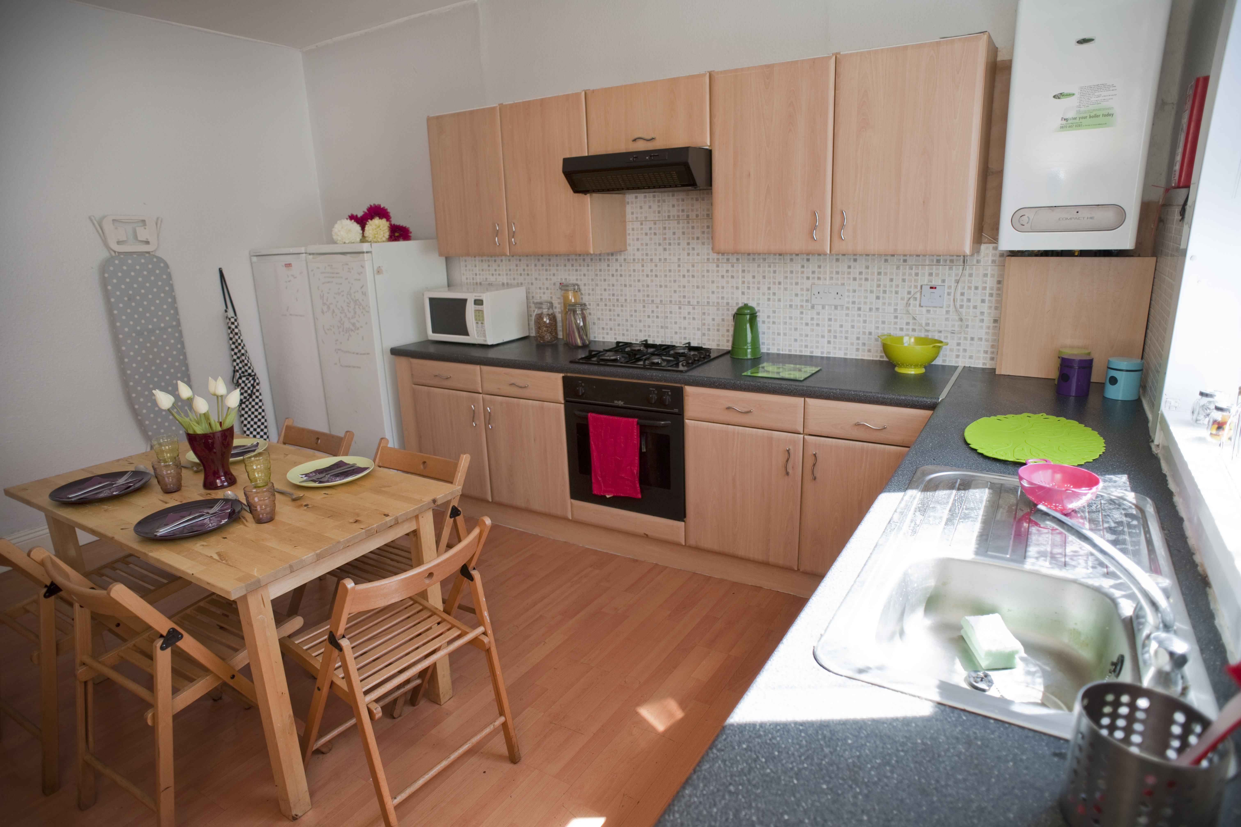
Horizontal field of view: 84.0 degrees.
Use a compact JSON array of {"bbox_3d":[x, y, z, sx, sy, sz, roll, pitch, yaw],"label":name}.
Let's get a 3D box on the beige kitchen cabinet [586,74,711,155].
[{"bbox_3d":[0.179,-1.284,3.030,0.608,0.273,0.307,7,18,31],"label":"beige kitchen cabinet"}]

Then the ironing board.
[{"bbox_3d":[-2.500,-0.274,3.723,0.090,1.520,0.345,7,18,30],"label":"ironing board"}]

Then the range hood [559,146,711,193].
[{"bbox_3d":[0.138,-1.038,3.004,0.600,0.160,0.503,7,18,31],"label":"range hood"}]

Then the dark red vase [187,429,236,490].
[{"bbox_3d":[-1.319,0.142,2.245,0.136,0.197,0.136,7,18,30],"label":"dark red vase"}]

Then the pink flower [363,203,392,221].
[{"bbox_3d":[-1.310,-1.075,3.710,0.145,0.130,0.140,7,18,31],"label":"pink flower"}]

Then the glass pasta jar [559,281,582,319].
[{"bbox_3d":[-0.256,-0.532,3.635,0.098,0.308,0.098,-2,15,0],"label":"glass pasta jar"}]

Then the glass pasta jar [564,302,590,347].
[{"bbox_3d":[-0.215,-0.453,3.520,0.112,0.213,0.112,-2,15,0],"label":"glass pasta jar"}]

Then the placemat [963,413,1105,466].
[{"bbox_3d":[1.131,0.059,1.895,0.328,0.005,0.495,7,18,31],"label":"placemat"}]

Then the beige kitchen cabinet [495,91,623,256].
[{"bbox_3d":[-0.279,-1.142,3.371,0.496,0.698,0.307,7,18,31],"label":"beige kitchen cabinet"}]

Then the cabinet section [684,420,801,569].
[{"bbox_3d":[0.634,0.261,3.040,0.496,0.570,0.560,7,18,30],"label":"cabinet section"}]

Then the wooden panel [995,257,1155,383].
[{"bbox_3d":[1.643,-0.343,2.510,0.450,0.445,0.026,7,18,30],"label":"wooden panel"}]

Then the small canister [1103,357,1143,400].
[{"bbox_3d":[1.622,-0.111,2.226,0.090,0.126,0.090,-15,20,-39],"label":"small canister"}]

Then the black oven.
[{"bbox_3d":[0.148,0.086,3.280,0.603,0.598,0.570,7,18,30],"label":"black oven"}]

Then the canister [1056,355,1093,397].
[{"bbox_3d":[1.512,-0.126,2.296,0.089,0.123,0.089,-14,19,-37],"label":"canister"}]

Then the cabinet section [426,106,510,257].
[{"bbox_3d":[-0.698,-1.206,3.653,0.491,0.702,0.317,7,18,30],"label":"cabinet section"}]

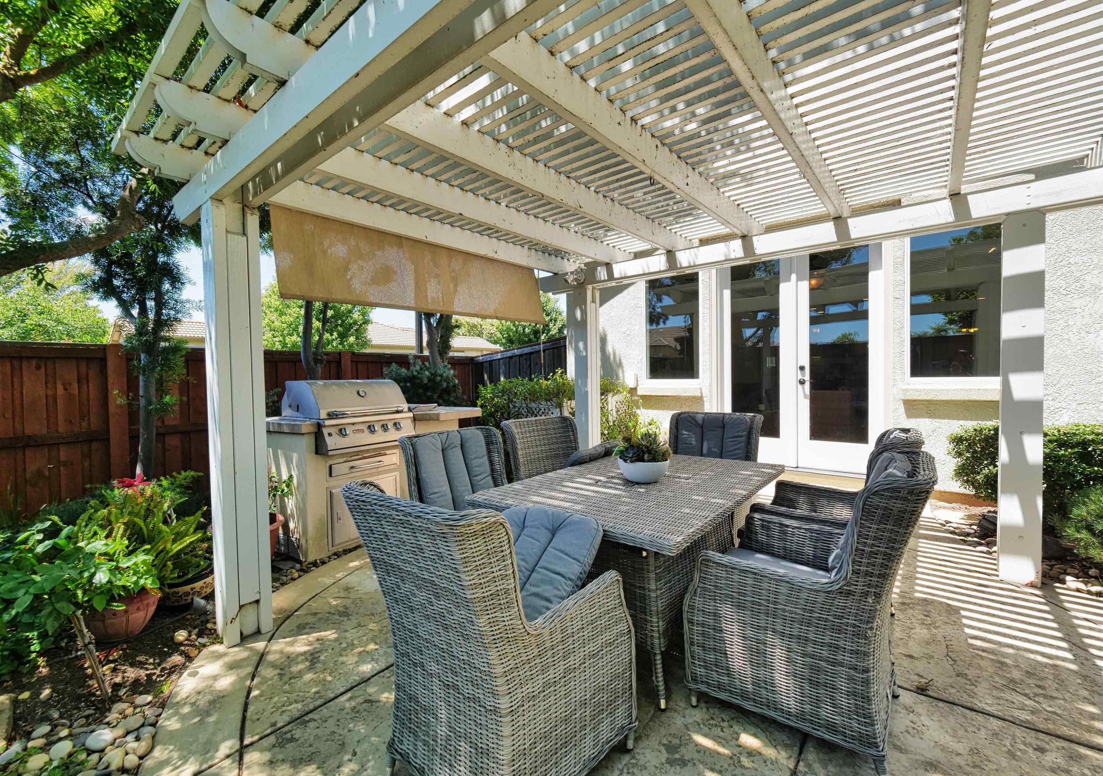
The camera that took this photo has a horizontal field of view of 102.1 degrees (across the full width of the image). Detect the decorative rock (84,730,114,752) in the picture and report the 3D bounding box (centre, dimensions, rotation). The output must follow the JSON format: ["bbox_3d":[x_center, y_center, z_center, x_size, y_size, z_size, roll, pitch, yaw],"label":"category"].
[{"bbox_3d":[-1.569,1.226,1.551,0.099,0.043,0.065,-1,1,22],"label":"decorative rock"}]

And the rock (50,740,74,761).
[{"bbox_3d":[-1.659,1.228,1.511,0.095,0.037,0.056,0,2,41],"label":"rock"}]

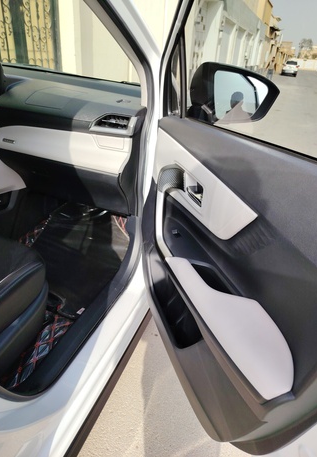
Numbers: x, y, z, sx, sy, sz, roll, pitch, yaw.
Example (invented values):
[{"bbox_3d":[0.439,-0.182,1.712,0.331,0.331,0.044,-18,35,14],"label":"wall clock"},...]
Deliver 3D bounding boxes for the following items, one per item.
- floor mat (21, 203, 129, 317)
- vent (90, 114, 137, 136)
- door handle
[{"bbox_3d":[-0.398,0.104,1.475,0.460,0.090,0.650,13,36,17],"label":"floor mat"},{"bbox_3d":[-0.168,-0.399,1.218,0.185,0.077,0.055,13,29,17],"label":"vent"},{"bbox_3d":[0.114,-0.103,0.985,0.032,0.037,0.085,-10,31,-24],"label":"door handle"}]

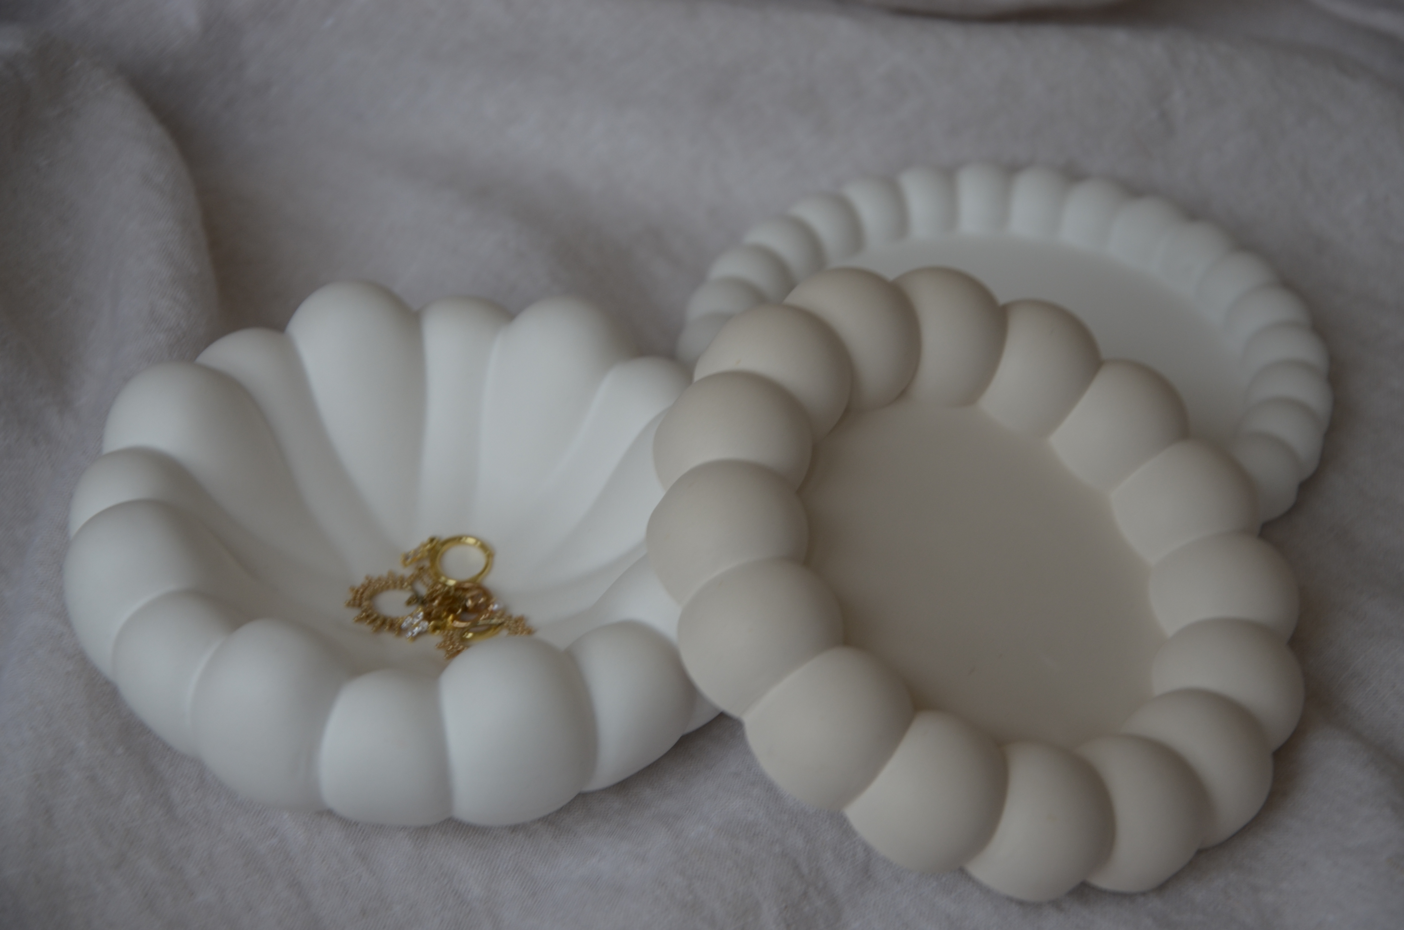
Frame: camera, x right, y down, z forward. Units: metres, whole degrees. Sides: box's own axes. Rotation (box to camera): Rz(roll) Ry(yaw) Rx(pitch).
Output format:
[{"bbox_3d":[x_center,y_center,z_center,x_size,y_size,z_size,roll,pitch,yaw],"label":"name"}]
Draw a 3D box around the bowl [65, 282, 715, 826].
[{"bbox_3d":[-0.048,0.015,0.720,0.130,0.037,0.130,2,38,0],"label":"bowl"}]

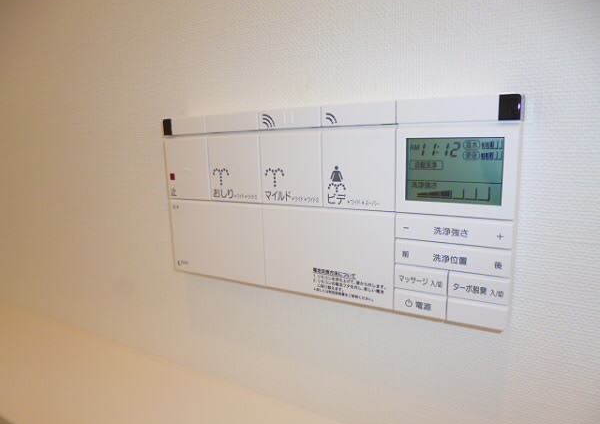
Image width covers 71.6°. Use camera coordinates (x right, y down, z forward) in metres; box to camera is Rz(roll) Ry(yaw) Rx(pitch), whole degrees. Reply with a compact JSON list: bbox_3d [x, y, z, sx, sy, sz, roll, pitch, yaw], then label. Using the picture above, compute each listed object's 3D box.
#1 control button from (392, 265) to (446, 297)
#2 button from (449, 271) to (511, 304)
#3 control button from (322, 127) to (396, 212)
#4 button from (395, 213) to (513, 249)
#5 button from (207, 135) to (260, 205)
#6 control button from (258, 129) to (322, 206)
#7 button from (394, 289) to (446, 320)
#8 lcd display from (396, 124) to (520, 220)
[{"bbox_3d":[0.070,0.038,0.239,0.029,0.014,0.005,4,11,30],"label":"control button"},{"bbox_3d":[0.096,0.040,0.224,0.029,0.014,0.005,4,11,30],"label":"button"},{"bbox_3d":[0.035,-0.026,0.248,0.045,0.048,0.005,4,11,30],"label":"control button"},{"bbox_3d":[0.082,0.009,0.227,0.059,0.014,0.005,4,11,30],"label":"button"},{"bbox_3d":[-0.045,-0.032,0.295,0.045,0.048,0.005,4,11,30],"label":"button"},{"bbox_3d":[-0.005,-0.029,0.272,0.046,0.048,0.005,4,11,30],"label":"control button"},{"bbox_3d":[0.070,0.053,0.242,0.029,0.013,0.005,4,11,30],"label":"button"},{"bbox_3d":[0.081,-0.022,0.221,0.059,0.048,0.005,4,11,30],"label":"lcd display"}]

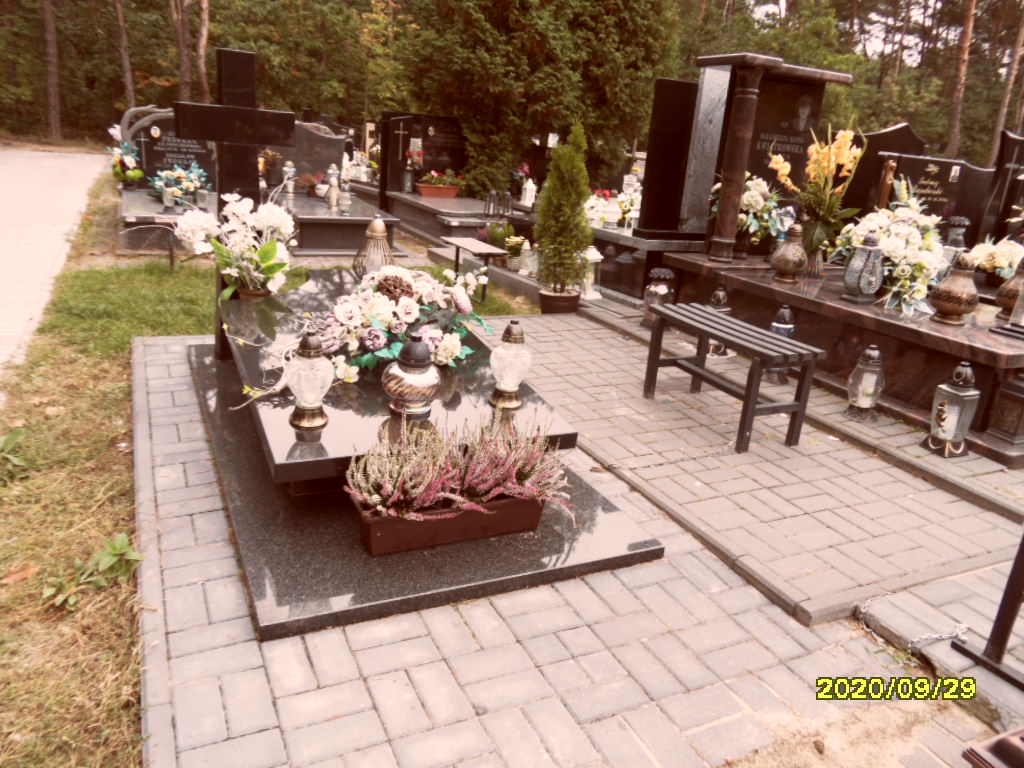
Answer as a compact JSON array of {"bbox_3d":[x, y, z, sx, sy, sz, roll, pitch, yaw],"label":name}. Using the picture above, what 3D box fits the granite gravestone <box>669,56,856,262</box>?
[{"bbox_3d":[1.768,-1.549,5.067,0.970,1.315,0.420,-4,20,-25],"label":"granite gravestone"}]

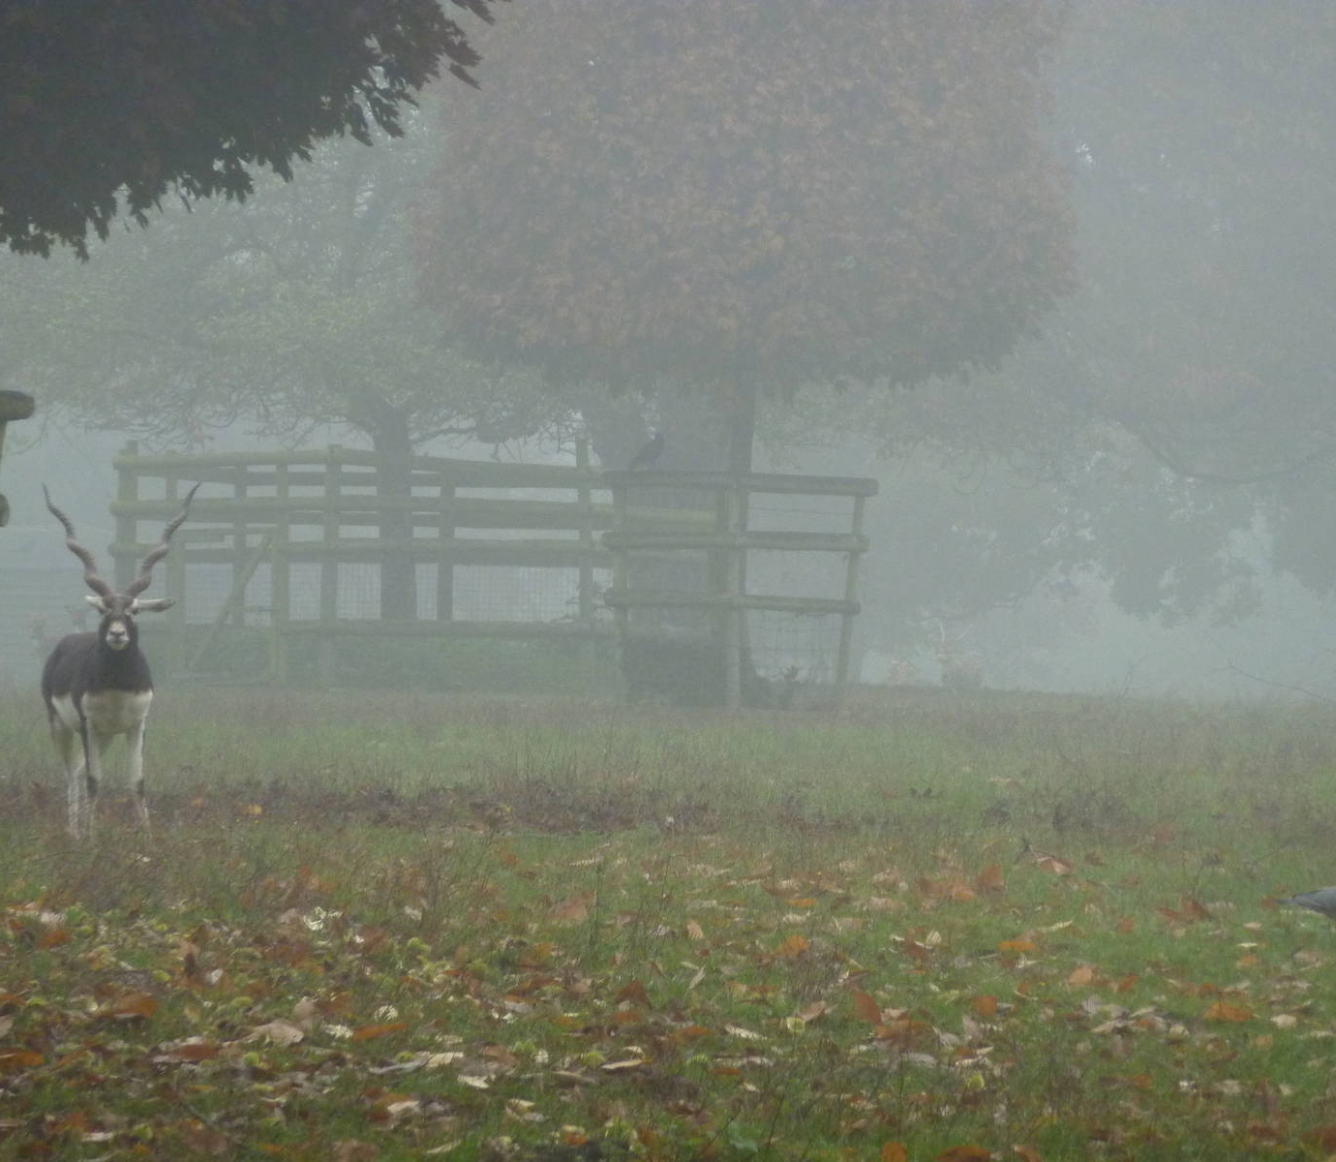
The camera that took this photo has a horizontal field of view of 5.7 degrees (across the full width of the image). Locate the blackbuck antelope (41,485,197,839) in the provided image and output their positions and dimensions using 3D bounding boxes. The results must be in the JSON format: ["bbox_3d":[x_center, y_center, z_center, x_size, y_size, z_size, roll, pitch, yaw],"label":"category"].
[{"bbox_3d":[-2.187,0.321,52.000,0.570,1.380,1.000,0,1,-17],"label":"blackbuck antelope"}]

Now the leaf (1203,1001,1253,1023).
[{"bbox_3d":[1.594,1.226,38.200,0.140,0.057,0.090,0,1,0],"label":"leaf"}]

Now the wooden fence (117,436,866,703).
[{"bbox_3d":[-1.226,-0.059,93.500,5.350,1.800,2.500,0,1,0],"label":"wooden fence"}]

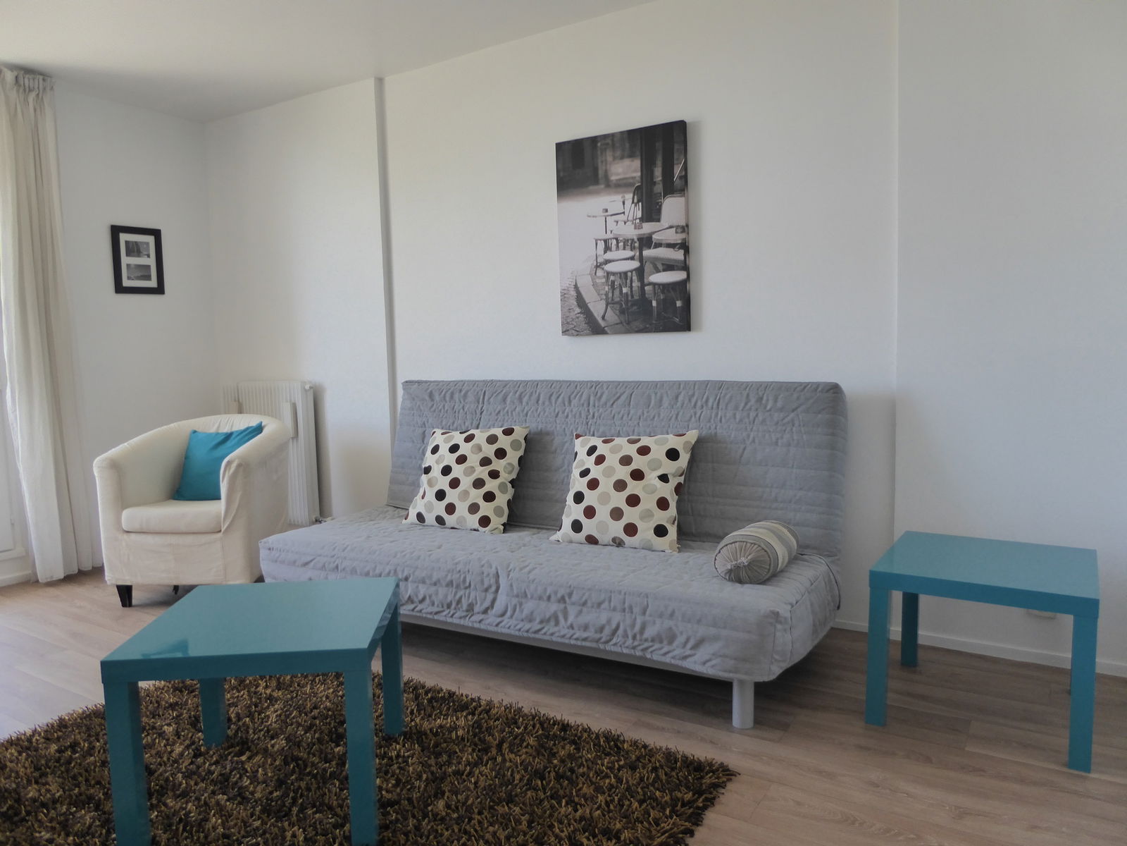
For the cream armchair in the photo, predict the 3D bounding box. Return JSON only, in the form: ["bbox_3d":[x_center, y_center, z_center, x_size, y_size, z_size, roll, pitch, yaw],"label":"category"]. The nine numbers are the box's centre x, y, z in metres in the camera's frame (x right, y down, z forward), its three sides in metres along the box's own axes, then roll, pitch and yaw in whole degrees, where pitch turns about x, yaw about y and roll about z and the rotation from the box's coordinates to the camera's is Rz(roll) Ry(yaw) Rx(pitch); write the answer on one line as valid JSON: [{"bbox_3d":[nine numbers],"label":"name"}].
[{"bbox_3d":[-1.694,0.388,3.906,0.770,0.780,0.720,-1,5,7],"label":"cream armchair"}]

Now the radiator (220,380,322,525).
[{"bbox_3d":[-1.703,0.171,4.681,0.720,0.790,0.110,2,6,32],"label":"radiator"}]

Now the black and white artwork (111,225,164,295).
[{"bbox_3d":[-2.356,-0.897,4.508,0.020,0.365,0.280,2,6,32],"label":"black and white artwork"}]

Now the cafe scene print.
[{"bbox_3d":[0.239,-0.793,3.437,0.610,0.835,0.030,2,6,32],"label":"cafe scene print"}]

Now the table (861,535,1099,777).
[{"bbox_3d":[1.256,0.629,2.425,0.550,0.450,0.550,2,6,33],"label":"table"}]

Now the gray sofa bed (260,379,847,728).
[{"bbox_3d":[-0.094,0.341,3.087,2.100,0.935,0.960,2,6,32],"label":"gray sofa bed"}]

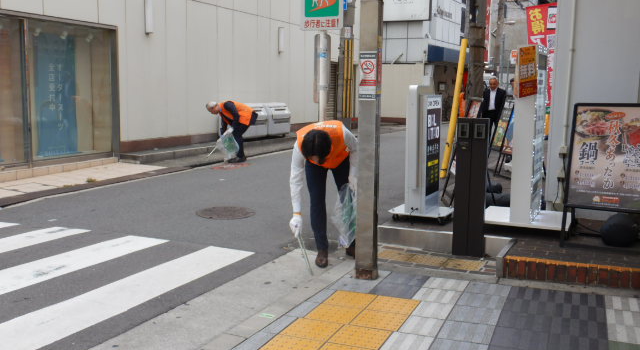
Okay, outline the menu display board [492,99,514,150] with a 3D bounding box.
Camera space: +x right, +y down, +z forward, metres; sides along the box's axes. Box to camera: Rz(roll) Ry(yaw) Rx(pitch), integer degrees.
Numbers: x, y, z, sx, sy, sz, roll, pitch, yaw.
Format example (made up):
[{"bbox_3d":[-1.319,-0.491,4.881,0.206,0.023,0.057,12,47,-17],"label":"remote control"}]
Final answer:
[{"bbox_3d":[2.978,-0.828,10.200,0.050,0.890,0.590,15,6,-3],"label":"menu display board"}]

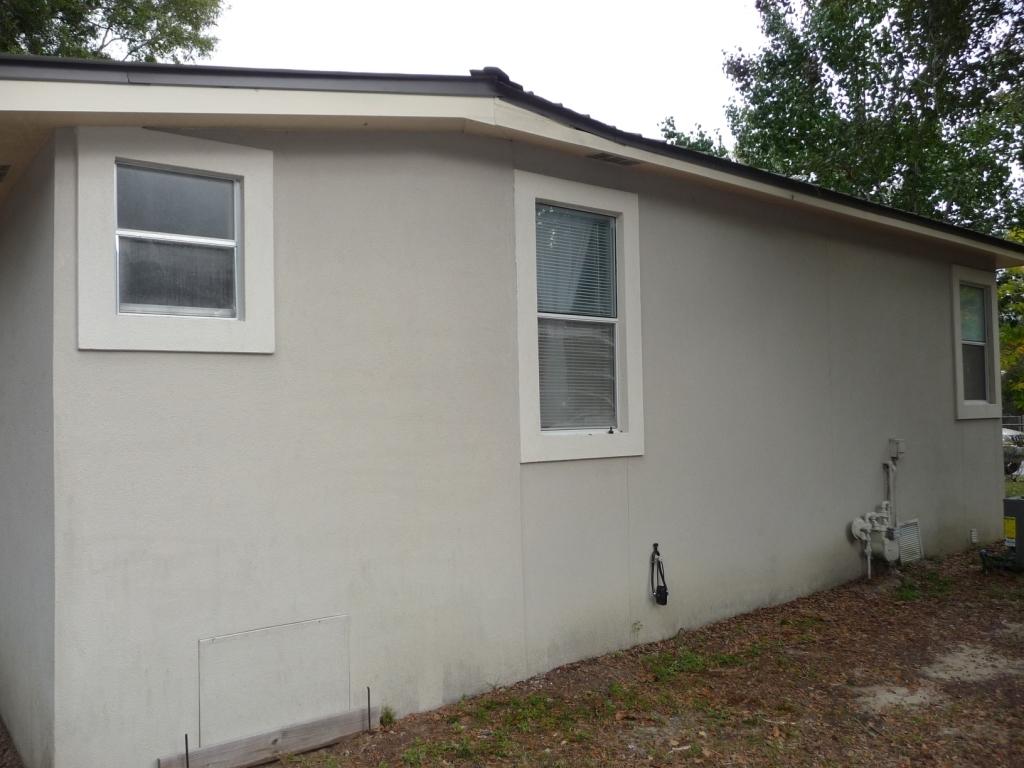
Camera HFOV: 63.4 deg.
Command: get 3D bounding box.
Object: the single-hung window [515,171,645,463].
[{"bbox_3d":[0.434,-0.417,5.473,1.060,1.820,0.110,0,-2,-36],"label":"single-hung window"}]

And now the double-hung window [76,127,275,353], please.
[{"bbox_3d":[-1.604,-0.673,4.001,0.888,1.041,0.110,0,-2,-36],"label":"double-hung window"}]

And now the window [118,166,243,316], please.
[{"bbox_3d":[-1.630,-0.672,4.038,0.586,0.718,0.080,0,-2,-36],"label":"window"}]

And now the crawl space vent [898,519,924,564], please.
[{"bbox_3d":[3.740,1.479,7.772,0.372,0.392,0.040,0,-2,-36],"label":"crawl space vent"}]

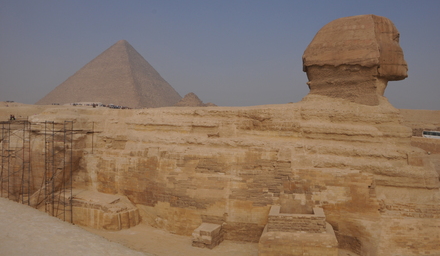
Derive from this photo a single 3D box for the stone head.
[{"bbox_3d":[12.655,-6.335,31.444,9.021,8.876,6.800,-1,-2,20],"label":"stone head"}]

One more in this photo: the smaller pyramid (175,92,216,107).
[{"bbox_3d":[-29.560,-27.647,354.152,46.000,20.471,46.000,-1,-2,20],"label":"smaller pyramid"}]

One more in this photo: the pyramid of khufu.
[{"bbox_3d":[-165.760,-78.914,562.294,230.000,138.600,230.000,-1,-2,20],"label":"pyramid of khufu"}]

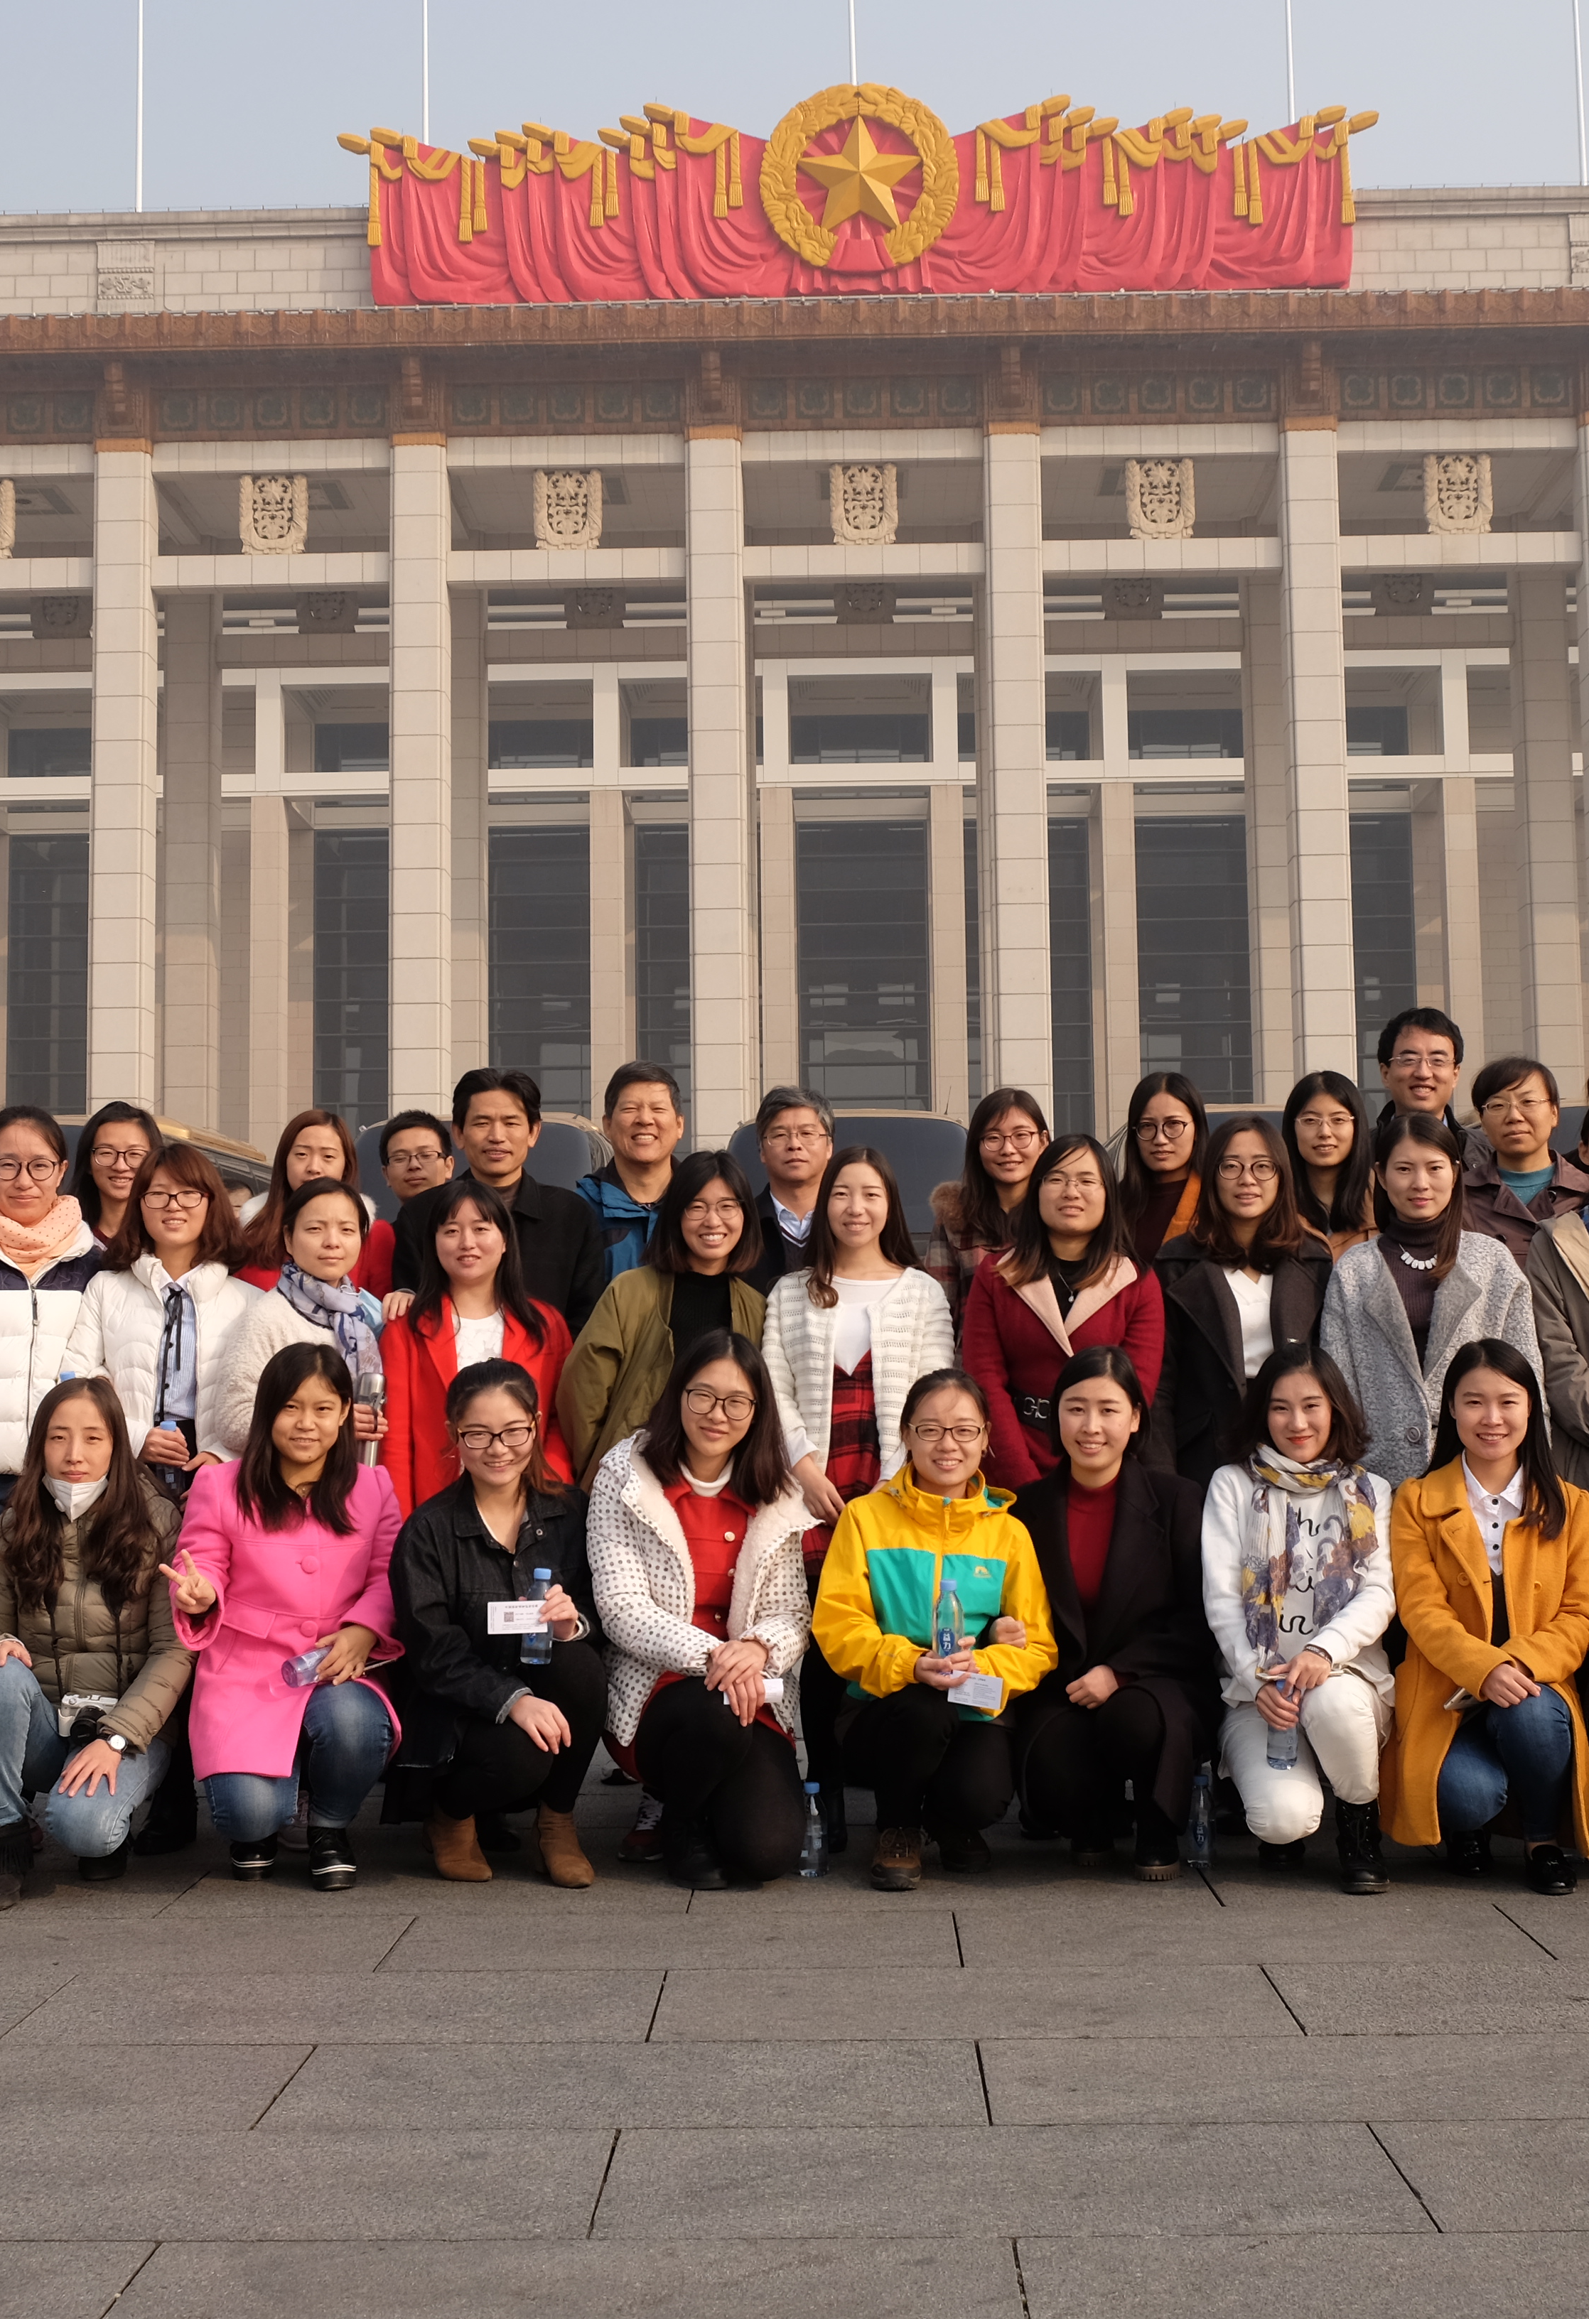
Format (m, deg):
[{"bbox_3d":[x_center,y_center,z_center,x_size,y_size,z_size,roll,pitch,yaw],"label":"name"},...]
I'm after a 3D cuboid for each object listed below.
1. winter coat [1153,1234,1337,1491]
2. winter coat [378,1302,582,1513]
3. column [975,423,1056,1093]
[{"bbox_3d":[1.003,0.522,6.250,0.440,0.750,0.300,-1,-5,3],"label":"winter coat"},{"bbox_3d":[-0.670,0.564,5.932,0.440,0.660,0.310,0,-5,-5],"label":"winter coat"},{"bbox_3d":[7.000,-8.338,85.695,1.600,28.790,1.600,-1,-5,1],"label":"column"}]

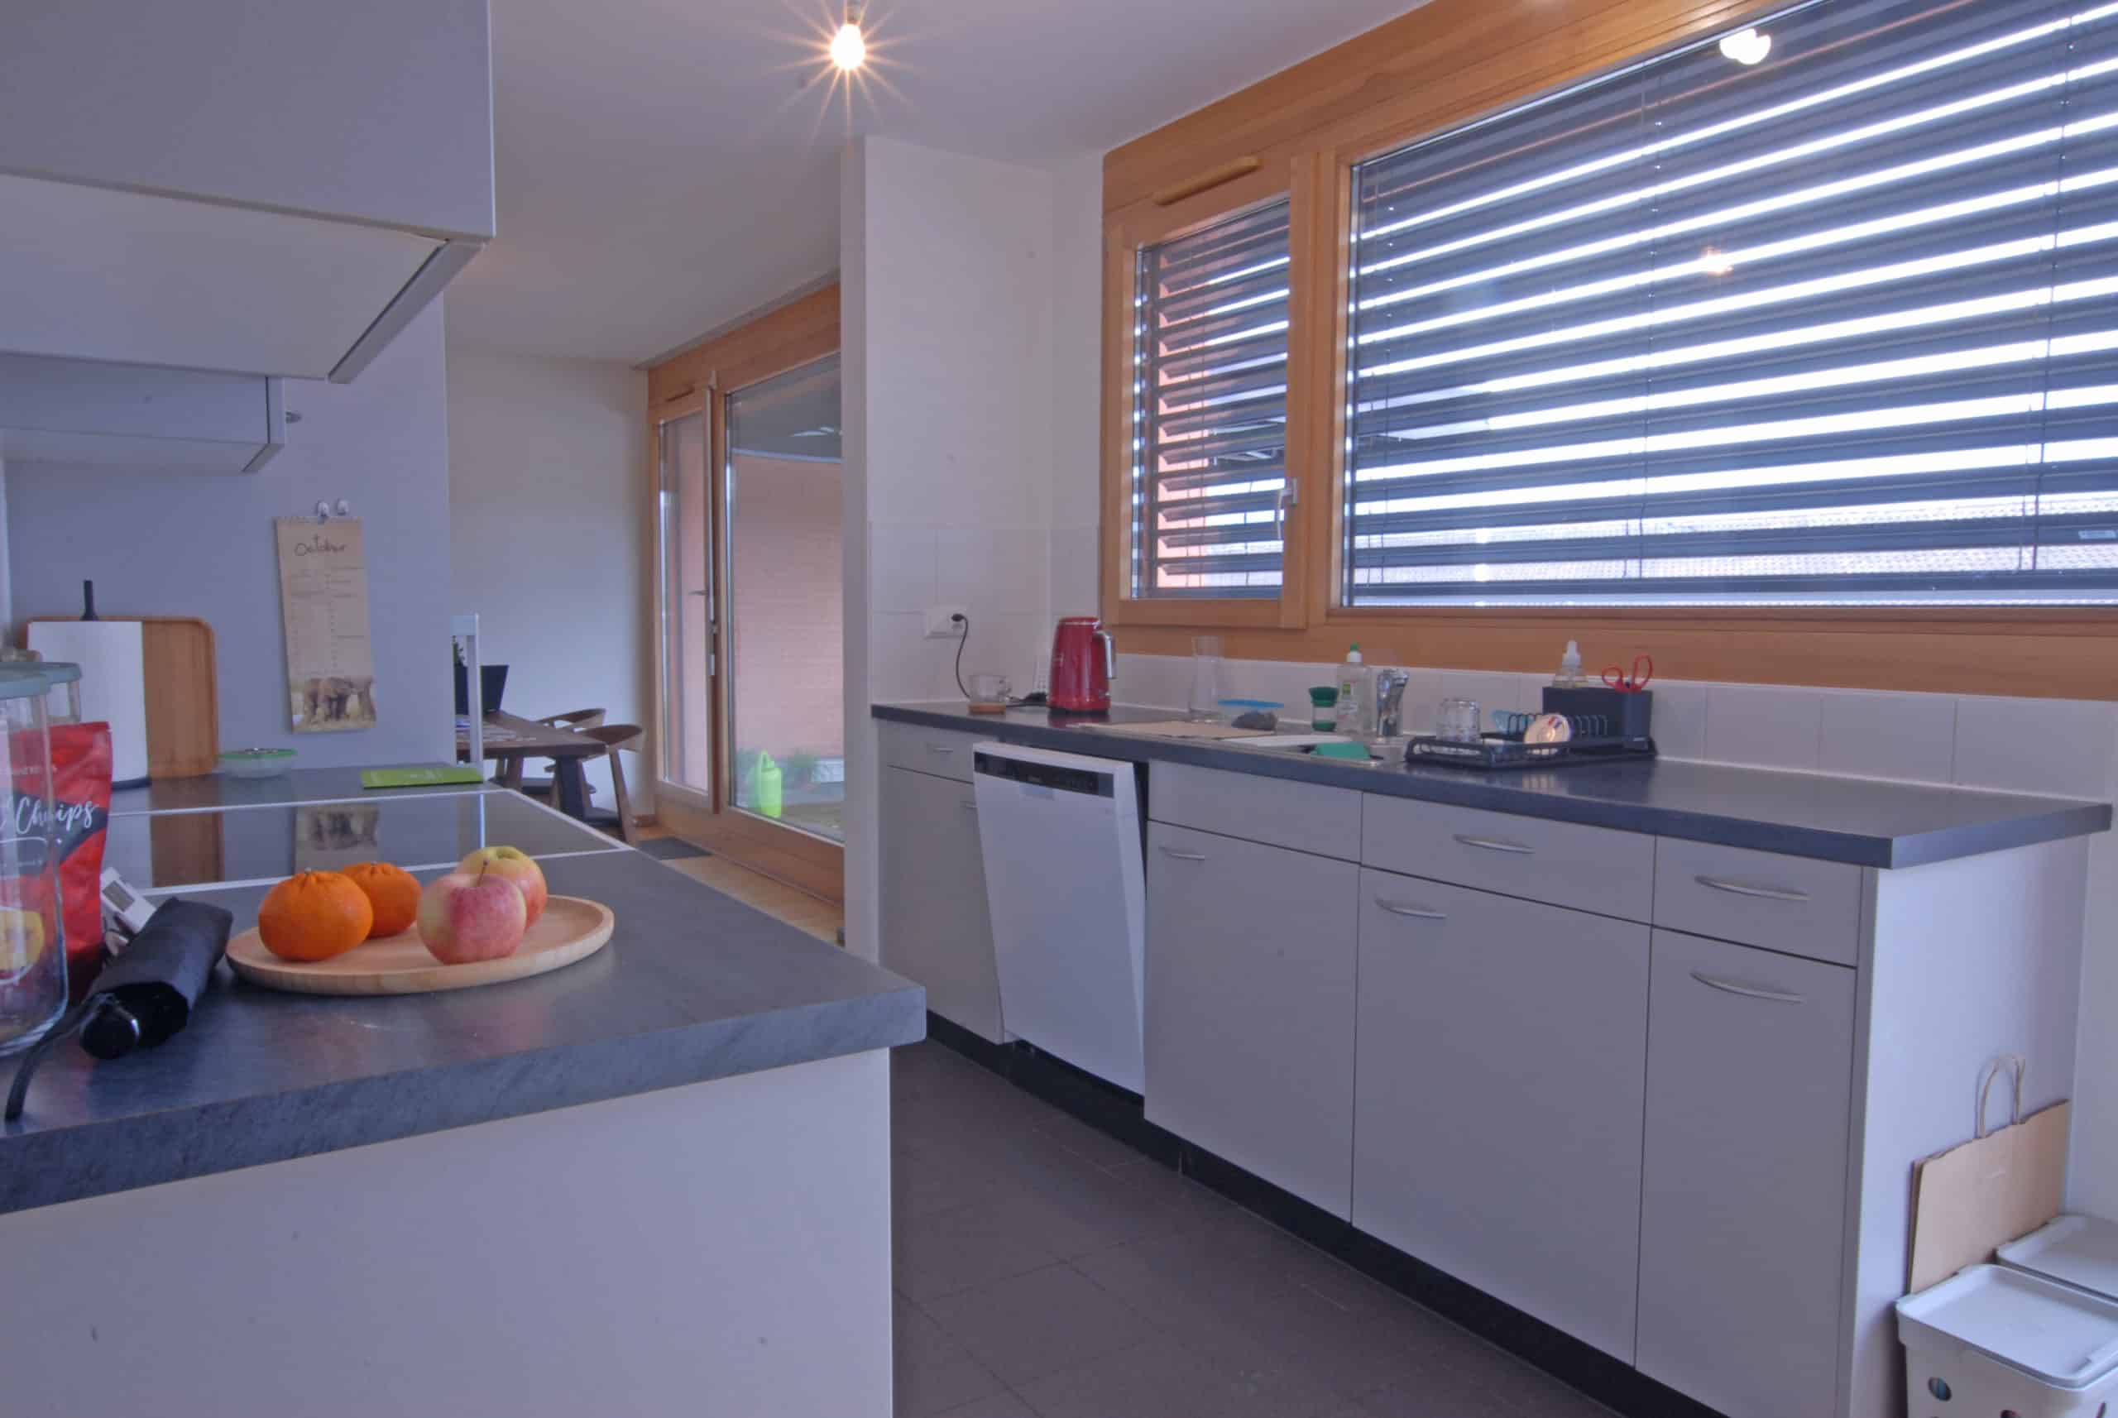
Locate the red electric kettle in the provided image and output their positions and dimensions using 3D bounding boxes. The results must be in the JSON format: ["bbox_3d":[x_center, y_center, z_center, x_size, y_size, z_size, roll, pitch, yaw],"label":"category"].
[{"bbox_3d":[0.066,-0.116,3.701,0.210,0.248,0.162,4,5,43],"label":"red electric kettle"}]

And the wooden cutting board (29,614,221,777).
[{"bbox_3d":[-1.405,-0.016,2.122,0.245,0.247,0.026,-2,0,-34],"label":"wooden cutting board"}]

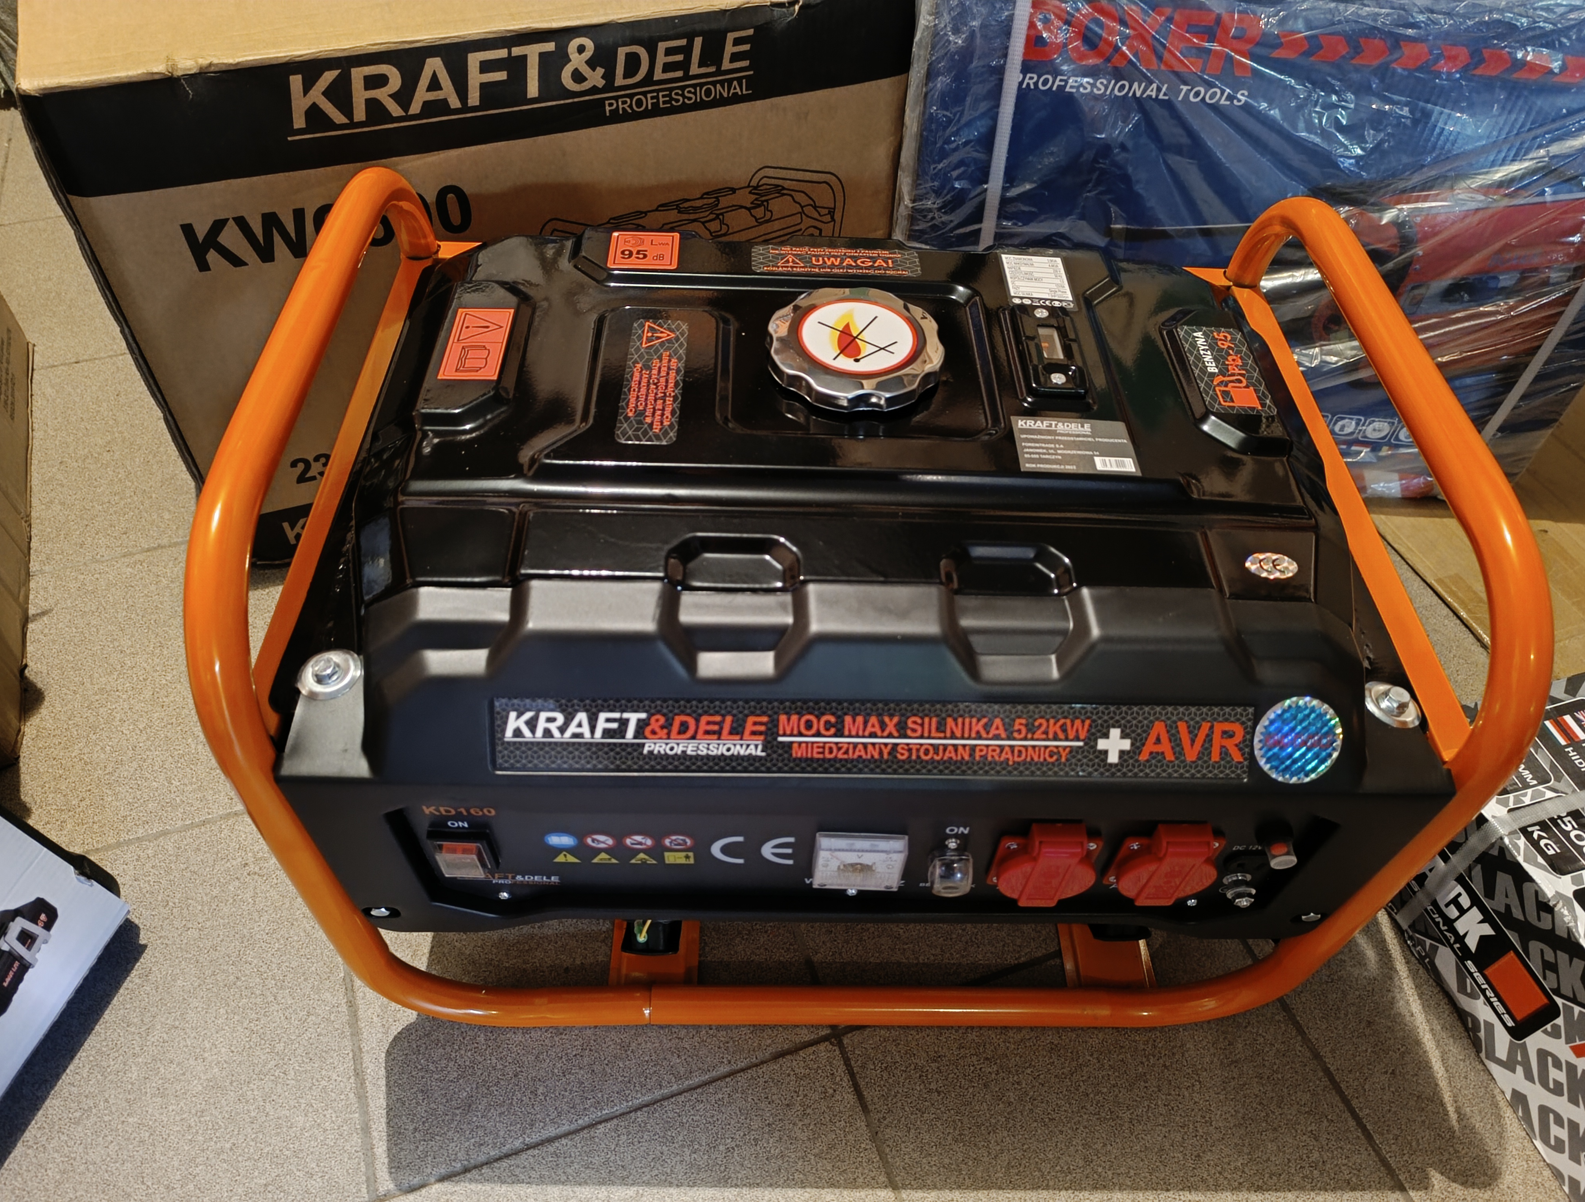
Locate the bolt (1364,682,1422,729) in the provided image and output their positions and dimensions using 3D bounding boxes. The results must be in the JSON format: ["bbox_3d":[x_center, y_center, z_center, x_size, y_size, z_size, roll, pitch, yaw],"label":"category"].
[{"bbox_3d":[0.285,0.046,0.523,0.026,0.011,0.026,1,50,-3],"label":"bolt"}]

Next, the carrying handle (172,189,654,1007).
[{"bbox_3d":[-0.175,-0.011,0.701,0.178,0.412,0.419,1,50,-3],"label":"carrying handle"}]

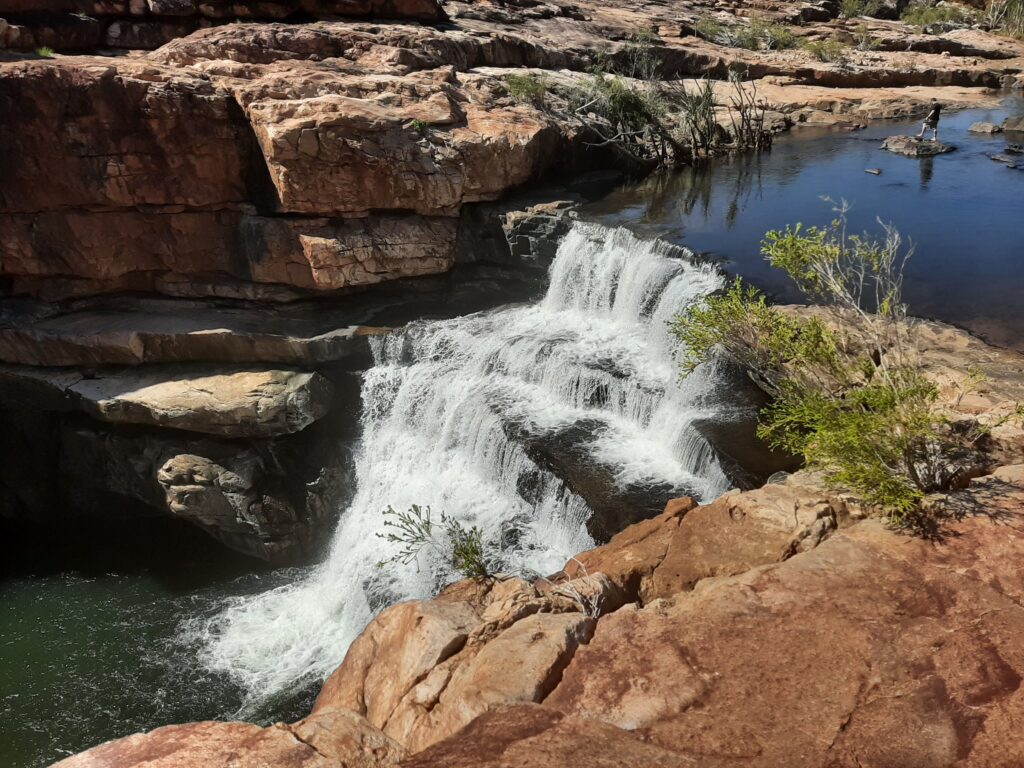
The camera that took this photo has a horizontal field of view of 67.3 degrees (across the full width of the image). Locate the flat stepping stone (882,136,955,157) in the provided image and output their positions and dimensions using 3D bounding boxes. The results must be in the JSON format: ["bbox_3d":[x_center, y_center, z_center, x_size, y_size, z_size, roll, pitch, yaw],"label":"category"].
[{"bbox_3d":[17.059,-9.988,32.300,2.650,0.450,2.200,7,26,26],"label":"flat stepping stone"}]

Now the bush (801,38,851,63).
[{"bbox_3d":[19.877,-20.987,48.500,2.600,1.150,2.100,5,25,21],"label":"bush"}]

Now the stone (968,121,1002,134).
[{"bbox_3d":[21.844,-11.851,35.500,1.350,0.420,1.000,9,27,29],"label":"stone"}]

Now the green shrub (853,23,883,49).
[{"bbox_3d":[25.180,-24.695,54.500,1.800,1.600,1.600,6,26,23],"label":"green shrub"}]

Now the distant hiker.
[{"bbox_3d":[17.733,-11.218,32.700,0.720,1.700,0.520,16,31,39],"label":"distant hiker"}]

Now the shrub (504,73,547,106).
[{"bbox_3d":[0.591,-12.836,33.500,1.700,1.200,1.400,-4,24,2],"label":"shrub"}]

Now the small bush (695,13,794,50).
[{"bbox_3d":[14.801,-22.371,49.000,5.900,1.750,3.000,2,24,16],"label":"small bush"}]

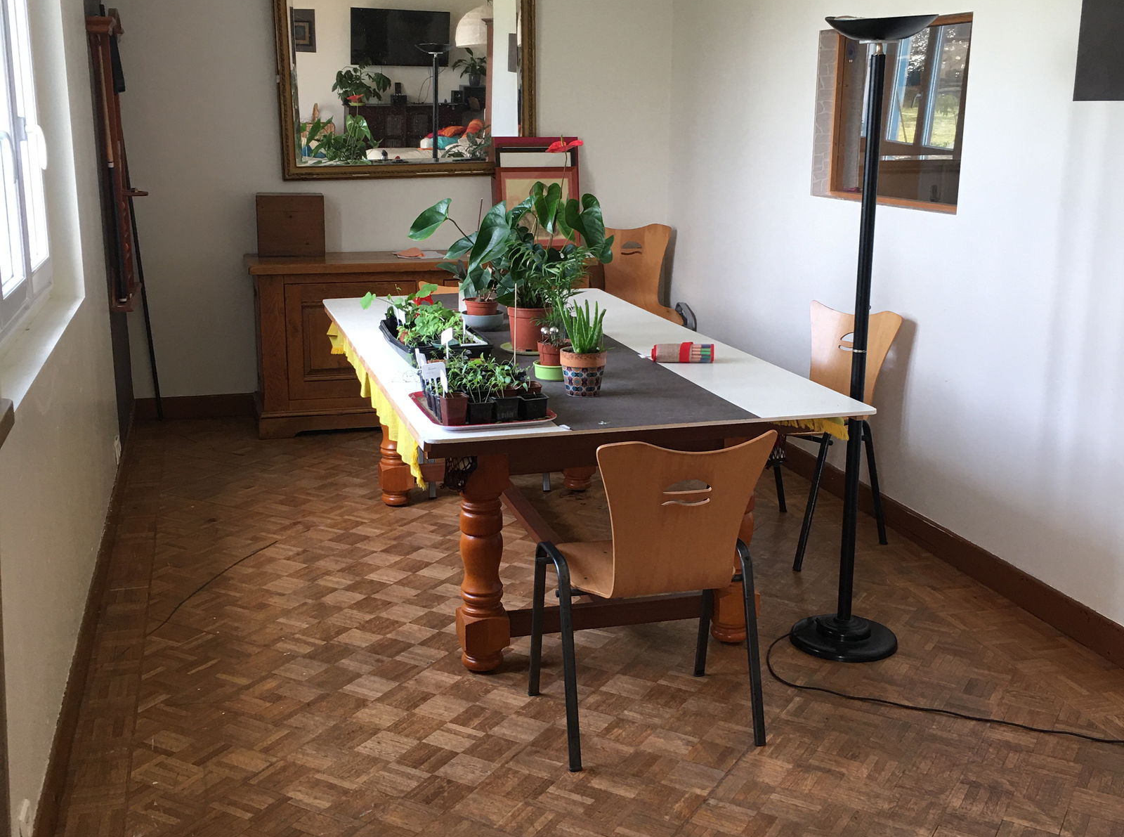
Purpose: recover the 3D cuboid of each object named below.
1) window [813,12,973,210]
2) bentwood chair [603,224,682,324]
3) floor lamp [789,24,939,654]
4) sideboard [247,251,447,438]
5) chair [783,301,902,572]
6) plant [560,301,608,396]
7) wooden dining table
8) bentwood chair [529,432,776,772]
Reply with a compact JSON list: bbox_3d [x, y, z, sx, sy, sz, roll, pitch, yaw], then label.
[{"bbox_3d":[1.236,-1.127,4.647,0.120,0.650,1.070,-4,14,-14],"label":"window"},{"bbox_3d":[0.443,-0.535,6.663,0.500,0.880,0.530,-3,14,-12],"label":"bentwood chair"},{"bbox_3d":[0.852,-0.210,3.557,0.340,1.786,0.340,-4,14,-15],"label":"floor lamp"},{"bbox_3d":[-0.723,-0.422,6.487,1.730,0.835,0.540,-4,14,-15],"label":"sideboard"},{"bbox_3d":[0.864,0.043,4.572,0.520,0.820,0.500,-9,16,-34],"label":"chair"},{"bbox_3d":[0.062,-0.199,3.472,0.140,0.250,0.140,0,13,0],"label":"plant"},{"bbox_3d":[-0.083,0.124,4.330,1.200,0.778,2.450,-4,14,-15],"label":"wooden dining table"},{"bbox_3d":[0.215,0.389,3.134,0.505,0.820,0.530,-4,14,-14],"label":"bentwood chair"}]

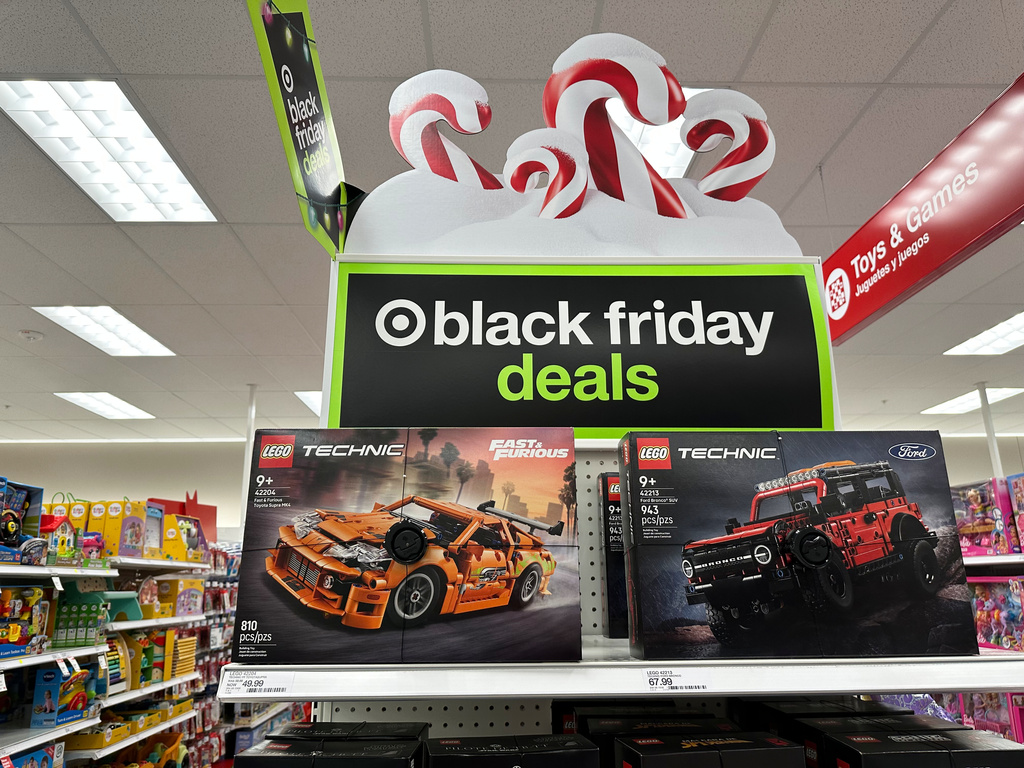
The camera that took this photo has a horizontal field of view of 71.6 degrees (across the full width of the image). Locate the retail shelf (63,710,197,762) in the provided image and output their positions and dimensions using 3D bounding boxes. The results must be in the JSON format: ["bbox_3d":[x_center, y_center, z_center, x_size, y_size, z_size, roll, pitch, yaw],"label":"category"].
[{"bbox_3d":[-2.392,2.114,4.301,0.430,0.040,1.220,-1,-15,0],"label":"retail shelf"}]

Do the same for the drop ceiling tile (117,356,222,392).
[{"bbox_3d":[-3.226,-0.089,6.819,0.605,0.020,1.215,0,-15,-3],"label":"drop ceiling tile"}]

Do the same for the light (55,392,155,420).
[{"bbox_3d":[-4.502,0.225,7.940,0.600,0.070,1.200,0,-15,-3],"label":"light"}]

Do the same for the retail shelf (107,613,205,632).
[{"bbox_3d":[-2.173,1.342,4.019,0.420,0.040,1.220,0,-15,-3],"label":"retail shelf"}]

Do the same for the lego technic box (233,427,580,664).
[{"bbox_3d":[-0.115,0.189,0.847,0.382,0.262,0.071,0,-17,0],"label":"lego technic box"}]

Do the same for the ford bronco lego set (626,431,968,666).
[{"bbox_3d":[0.332,0.189,0.858,0.382,0.259,0.069,0,-15,-3],"label":"ford bronco lego set"}]

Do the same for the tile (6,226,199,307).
[{"bbox_3d":[-2.514,-0.729,4.495,0.605,0.020,1.215,0,-15,-3],"label":"tile"}]

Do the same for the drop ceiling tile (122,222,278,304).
[{"bbox_3d":[-1.907,-0.735,4.520,0.610,0.020,1.220,0,-15,-3],"label":"drop ceiling tile"}]

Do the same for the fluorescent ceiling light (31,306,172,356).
[{"bbox_3d":[-3.179,-0.424,5.645,0.600,0.070,1.200,0,-15,-3],"label":"fluorescent ceiling light"}]

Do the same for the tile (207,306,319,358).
[{"bbox_3d":[-1.960,-0.413,5.696,0.610,0.020,1.220,0,-15,-3],"label":"tile"}]

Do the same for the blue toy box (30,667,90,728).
[{"bbox_3d":[-1.991,1.386,3.189,0.115,0.240,0.290,-1,-15,2],"label":"blue toy box"}]

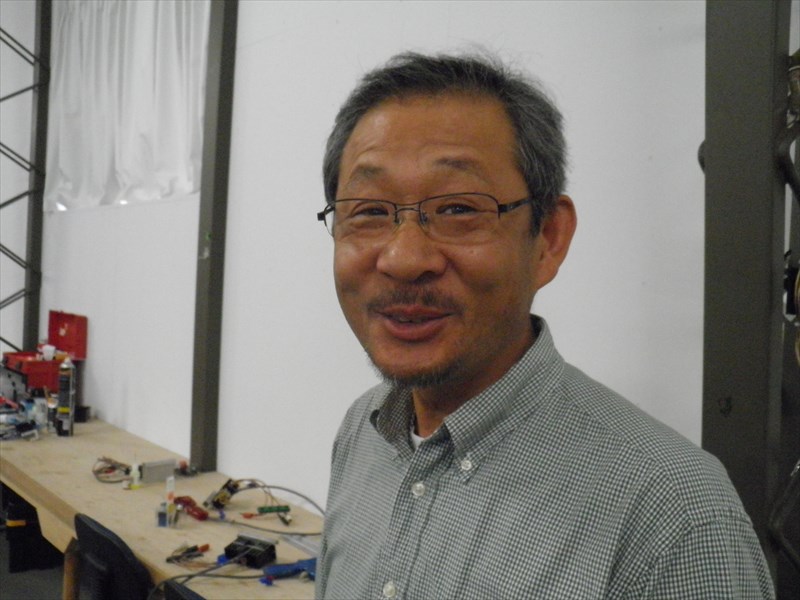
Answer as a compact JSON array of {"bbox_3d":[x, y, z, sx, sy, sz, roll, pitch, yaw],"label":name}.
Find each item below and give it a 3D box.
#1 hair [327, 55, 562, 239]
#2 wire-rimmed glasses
[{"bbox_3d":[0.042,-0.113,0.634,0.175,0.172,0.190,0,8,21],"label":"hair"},{"bbox_3d":[0.030,-0.061,0.594,0.140,0.043,0.143,0,8,21],"label":"wire-rimmed glasses"}]

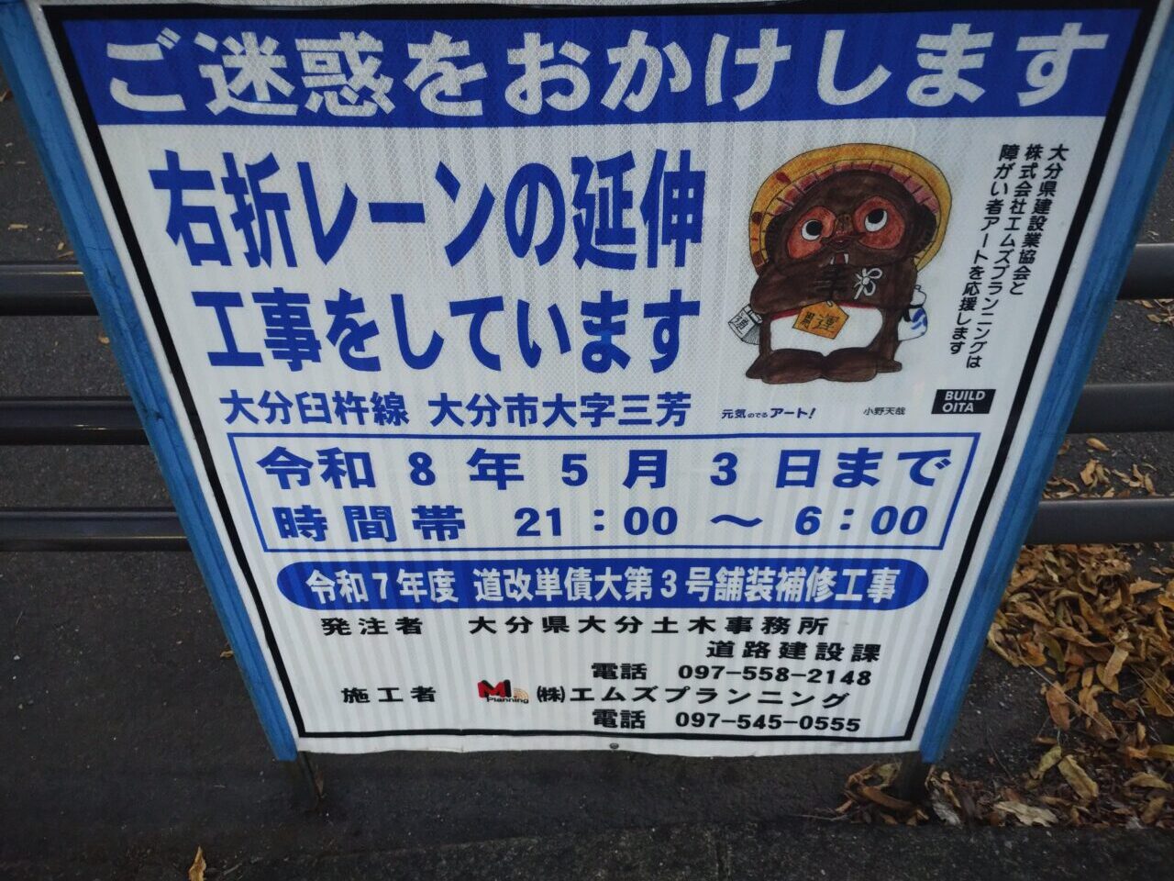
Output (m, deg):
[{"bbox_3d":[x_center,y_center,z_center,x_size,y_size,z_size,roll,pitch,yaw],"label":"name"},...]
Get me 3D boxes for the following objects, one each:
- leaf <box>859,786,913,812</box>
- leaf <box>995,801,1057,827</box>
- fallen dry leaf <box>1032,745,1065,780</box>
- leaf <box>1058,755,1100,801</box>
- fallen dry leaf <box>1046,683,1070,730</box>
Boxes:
[{"bbox_3d":[0.507,0.603,1.607,0.086,0.025,0.025,15,42,20],"label":"leaf"},{"bbox_3d":[0.738,0.625,1.596,0.098,0.019,0.033,10,40,13],"label":"leaf"},{"bbox_3d":[0.809,0.565,1.670,0.084,0.018,0.024,-28,46,-29],"label":"fallen dry leaf"},{"bbox_3d":[0.851,0.584,1.644,0.034,0.018,0.084,-8,39,-8],"label":"leaf"},{"bbox_3d":[0.882,0.494,1.772,0.035,0.018,0.101,6,39,9],"label":"fallen dry leaf"}]

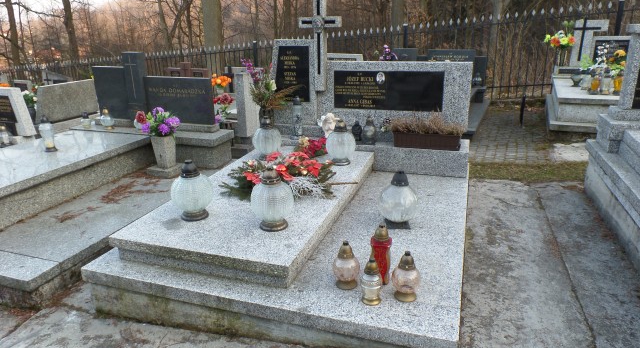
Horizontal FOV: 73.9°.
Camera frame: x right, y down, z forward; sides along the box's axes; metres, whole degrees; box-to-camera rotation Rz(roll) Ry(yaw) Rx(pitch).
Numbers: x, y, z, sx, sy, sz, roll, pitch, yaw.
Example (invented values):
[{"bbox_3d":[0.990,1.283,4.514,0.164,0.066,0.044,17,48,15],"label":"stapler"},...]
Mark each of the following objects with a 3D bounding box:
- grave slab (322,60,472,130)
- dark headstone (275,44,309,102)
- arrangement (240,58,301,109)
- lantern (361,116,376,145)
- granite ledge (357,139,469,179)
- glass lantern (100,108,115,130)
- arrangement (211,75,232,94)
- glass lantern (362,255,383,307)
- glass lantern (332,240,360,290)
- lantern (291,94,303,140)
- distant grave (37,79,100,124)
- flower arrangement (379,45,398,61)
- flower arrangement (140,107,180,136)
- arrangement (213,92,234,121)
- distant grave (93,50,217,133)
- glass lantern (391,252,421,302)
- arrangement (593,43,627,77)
[{"bbox_3d":[0.610,-0.663,3.654,1.293,0.572,0.130,5,20,18],"label":"grave slab"},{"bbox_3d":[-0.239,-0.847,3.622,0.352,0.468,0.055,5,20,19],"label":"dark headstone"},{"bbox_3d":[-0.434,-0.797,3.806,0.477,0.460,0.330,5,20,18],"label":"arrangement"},{"bbox_3d":[0.427,-0.378,3.663,0.121,0.234,0.121,5,20,18],"label":"lantern"},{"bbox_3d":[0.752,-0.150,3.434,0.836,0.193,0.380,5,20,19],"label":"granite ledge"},{"bbox_3d":[-2.303,-0.598,4.628,0.132,0.232,0.132,5,20,18],"label":"glass lantern"},{"bbox_3d":[-1.274,-1.158,5.500,0.272,0.259,0.233,5,19,19],"label":"arrangement"},{"bbox_3d":[0.215,0.444,1.757,0.087,0.201,0.087,5,20,19],"label":"glass lantern"},{"bbox_3d":[0.128,0.424,2.020,0.128,0.236,0.128,-2,18,1],"label":"glass lantern"},{"bbox_3d":[-0.220,-0.515,3.879,0.100,0.393,0.100,5,20,18],"label":"lantern"},{"bbox_3d":[-2.760,-0.798,4.605,0.110,0.368,0.748,5,20,19],"label":"distant grave"},{"bbox_3d":[0.979,-1.707,6.075,0.286,0.264,0.253,5,20,19],"label":"flower arrangement"},{"bbox_3d":[-1.563,-0.515,4.167,0.343,0.288,0.292,5,19,19],"label":"flower arrangement"},{"bbox_3d":[-1.065,-0.734,4.694,0.265,0.345,0.212,5,20,18],"label":"arrangement"},{"bbox_3d":[-1.690,-0.842,4.297,1.474,0.753,0.187,5,20,21],"label":"distant grave"},{"bbox_3d":[0.361,0.423,1.769,0.120,0.222,0.120,5,20,19],"label":"glass lantern"},{"bbox_3d":[3.976,-1.575,5.850,0.427,0.440,0.316,5,19,19],"label":"arrangement"}]

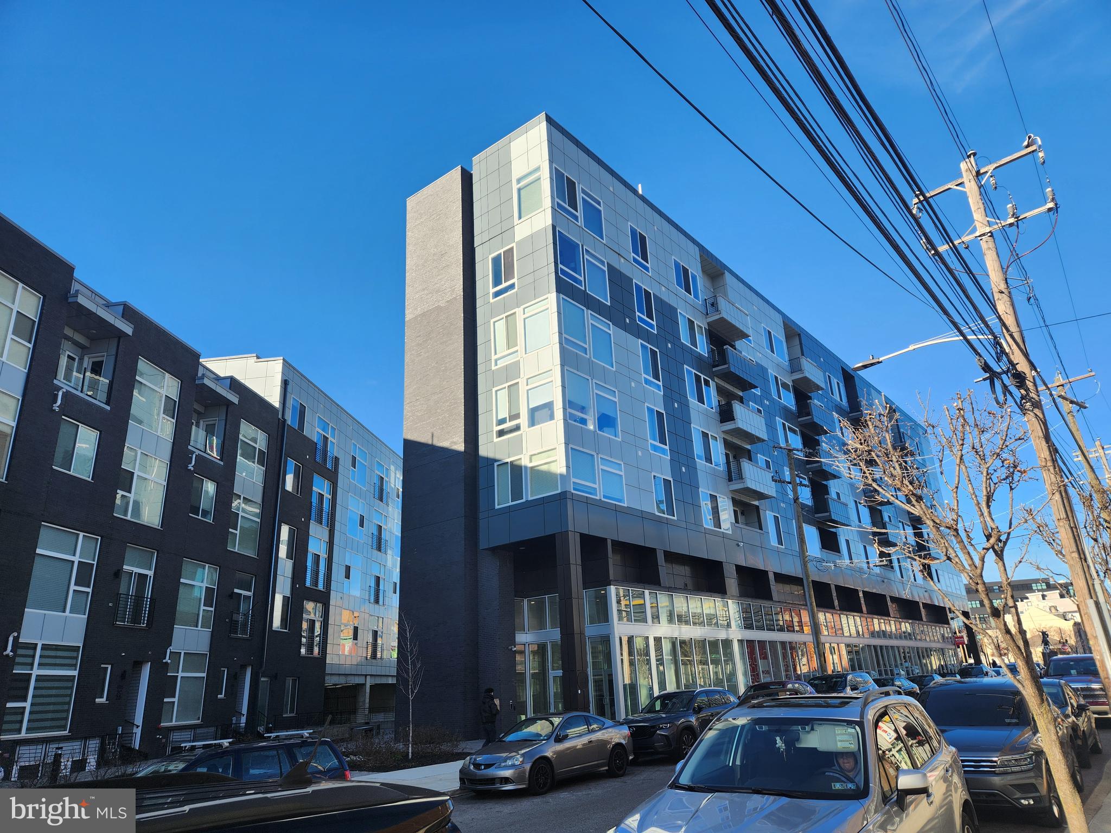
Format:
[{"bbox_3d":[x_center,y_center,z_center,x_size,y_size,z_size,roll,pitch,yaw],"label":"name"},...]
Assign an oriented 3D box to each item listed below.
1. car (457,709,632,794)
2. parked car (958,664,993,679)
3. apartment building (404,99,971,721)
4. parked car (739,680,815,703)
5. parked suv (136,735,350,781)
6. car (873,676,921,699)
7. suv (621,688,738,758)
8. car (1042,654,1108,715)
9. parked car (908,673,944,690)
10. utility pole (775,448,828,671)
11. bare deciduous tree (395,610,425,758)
[{"bbox_3d":[-0.119,6.998,15.570,1.730,1.390,4.370,-18,-25,36],"label":"car"},{"bbox_3d":[25.902,16.209,45.629,1.870,1.640,4.750,-18,-25,36],"label":"parked car"},{"bbox_3d":[14.959,7.160,53.482,12.600,25.500,61.300,-19,-25,36],"label":"apartment building"},{"bbox_3d":[7.086,9.479,23.861,1.790,1.540,4.500,-18,-25,36],"label":"parked car"},{"bbox_3d":[-5.196,5.320,10.147,1.750,1.570,4.500,-18,-25,36],"label":"parked suv"},{"bbox_3d":[14.571,12.221,32.493,1.830,1.440,4.750,-18,-25,36],"label":"car"},{"bbox_3d":[3.376,8.085,19.530,1.900,1.620,4.700,-18,-25,36],"label":"suv"},{"bbox_3d":[15.833,8.077,21.960,2.030,1.950,5.600,-18,-25,36],"label":"car"},{"bbox_3d":[18.584,13.670,37.129,1.820,1.430,4.700,-18,-25,36],"label":"parked car"},{"bbox_3d":[11.385,6.895,33.105,2.100,12.000,0.400,-18,-25,36],"label":"utility pole"},{"bbox_3d":[-4.329,7.929,21.925,1.300,4.100,1.300,-18,-25,36],"label":"bare deciduous tree"}]

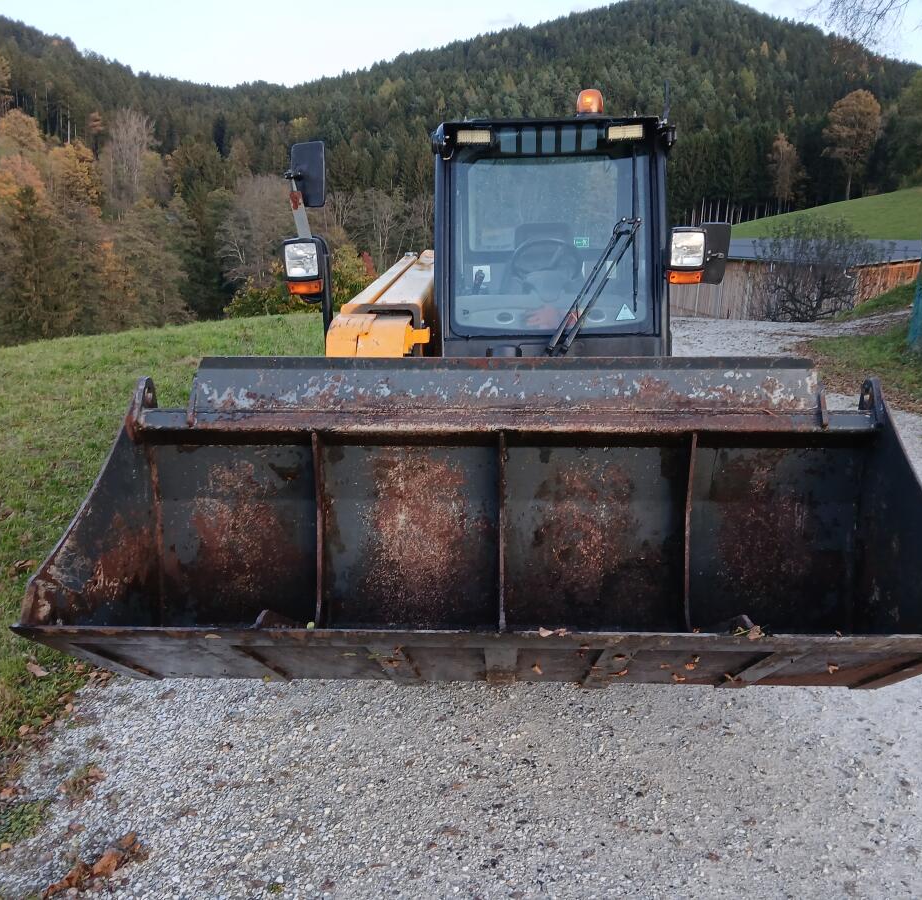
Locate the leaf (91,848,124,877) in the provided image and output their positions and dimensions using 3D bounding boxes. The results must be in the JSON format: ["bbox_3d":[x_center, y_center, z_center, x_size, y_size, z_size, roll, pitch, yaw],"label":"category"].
[{"bbox_3d":[-0.914,1.064,2.330,0.070,0.030,0.105,9,14,40],"label":"leaf"}]

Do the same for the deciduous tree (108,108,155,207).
[{"bbox_3d":[-46.798,-40.569,128.009,6.817,14.901,6.340,1,15,0],"label":"deciduous tree"}]

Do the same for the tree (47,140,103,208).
[{"bbox_3d":[-48.524,-32.833,113.449,7.049,11.607,6.556,1,15,0],"label":"tree"}]

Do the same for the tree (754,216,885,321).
[{"bbox_3d":[10.579,-5.333,26.597,3.895,3.017,3.623,1,15,0],"label":"tree"}]

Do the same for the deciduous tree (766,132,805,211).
[{"bbox_3d":[53.415,-45.772,148.360,5.926,12.274,5.511,1,15,0],"label":"deciduous tree"}]

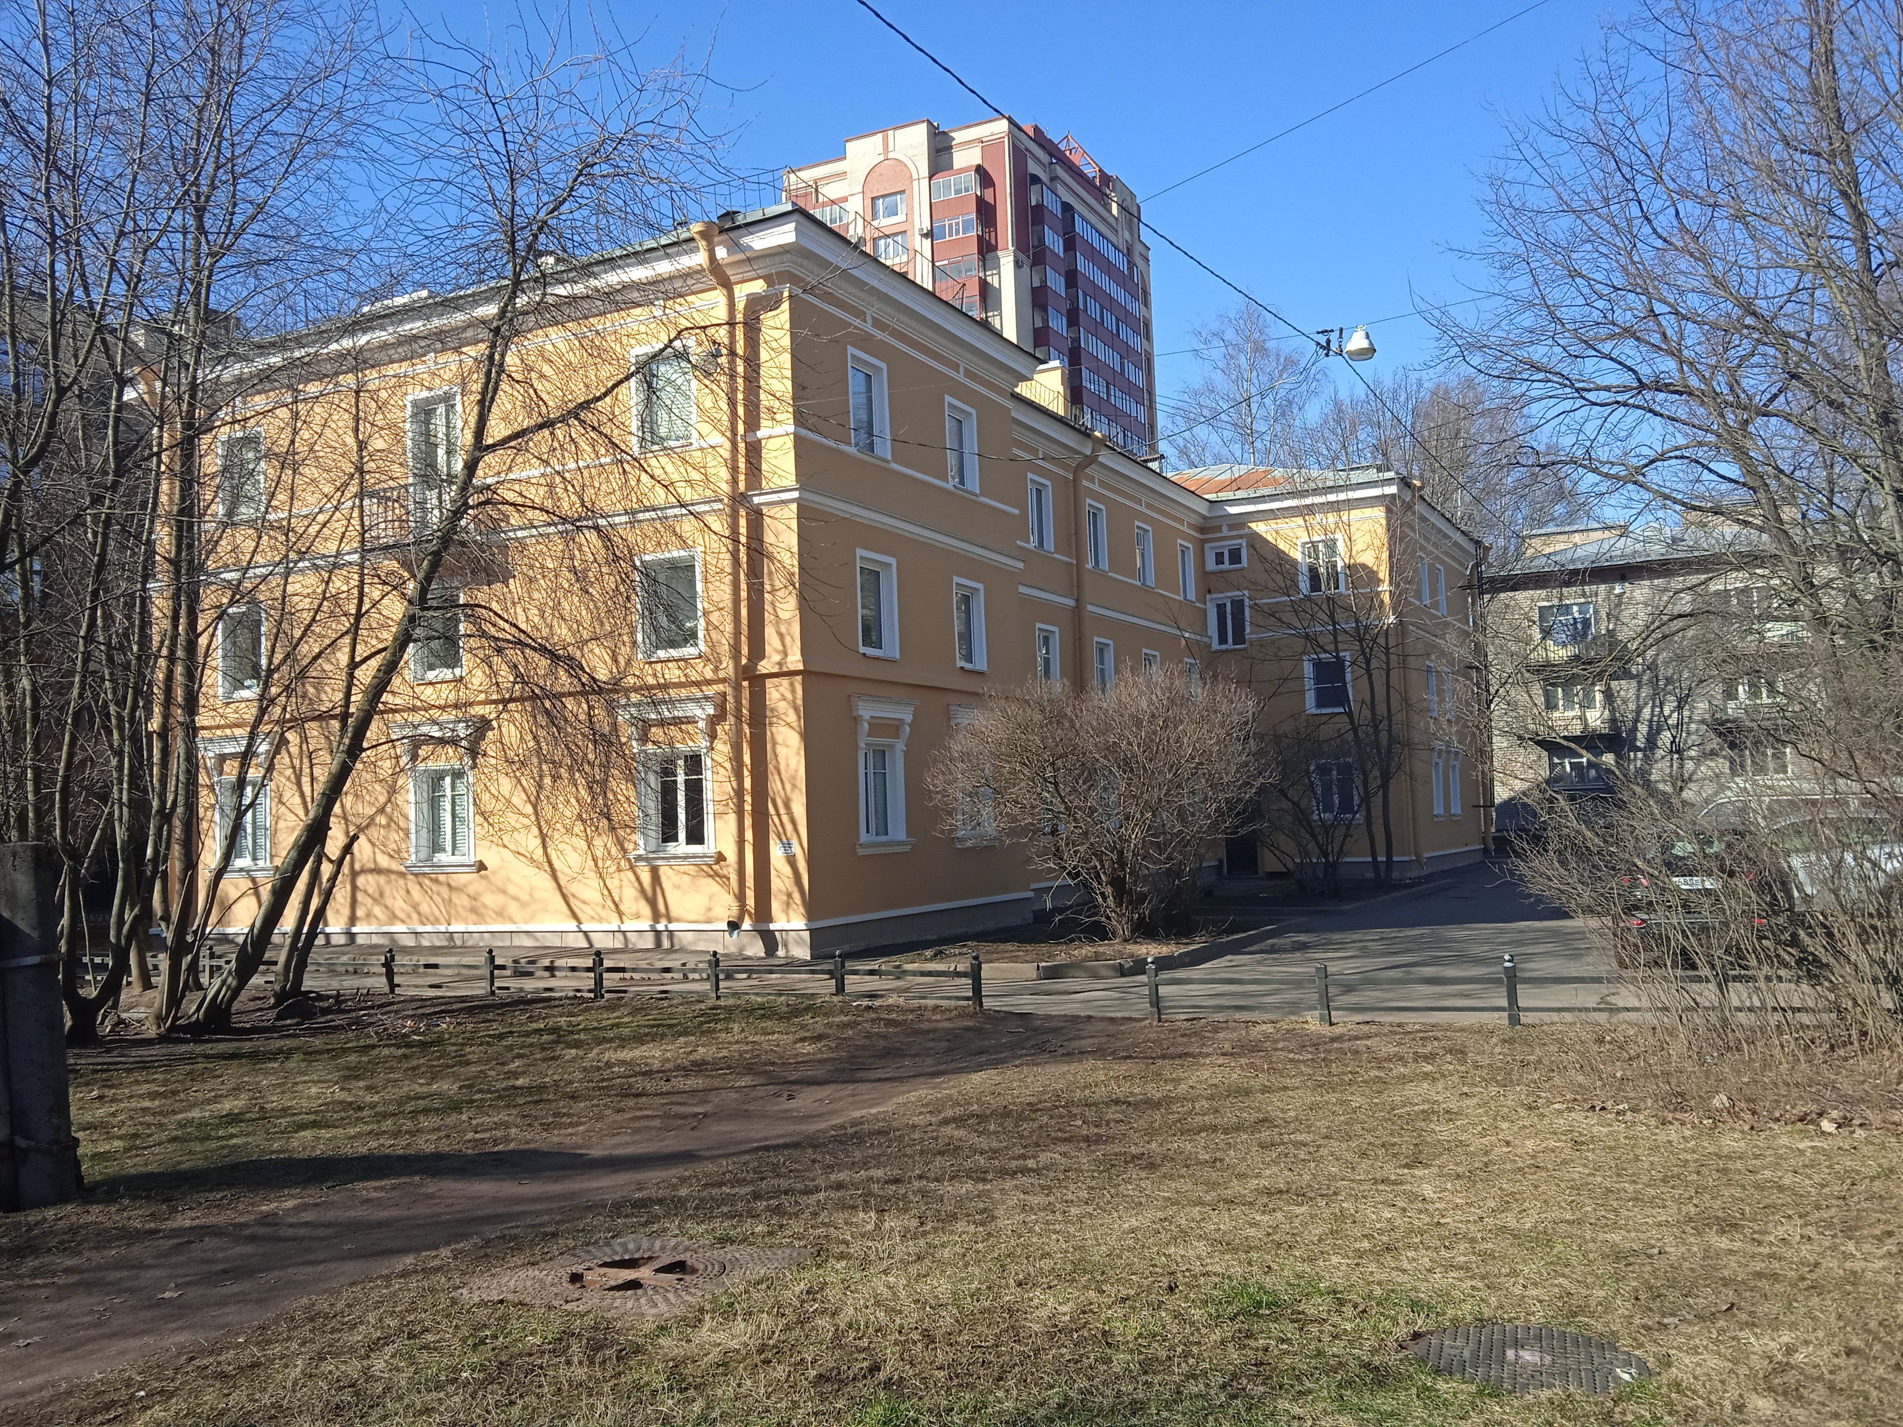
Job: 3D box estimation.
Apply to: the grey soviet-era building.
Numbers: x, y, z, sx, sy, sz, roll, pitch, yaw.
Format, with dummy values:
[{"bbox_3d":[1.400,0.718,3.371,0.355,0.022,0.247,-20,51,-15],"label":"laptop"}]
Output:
[{"bbox_3d":[31.121,-1.601,66.785,12.800,13.700,14.000,-4,-4,27],"label":"grey soviet-era building"}]

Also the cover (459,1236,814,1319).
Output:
[{"bbox_3d":[-1.168,2.068,5.607,1.000,0.050,1.000,-4,-4,27],"label":"cover"}]

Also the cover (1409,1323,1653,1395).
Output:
[{"bbox_3d":[1.652,1.881,4.420,0.635,0.050,0.635,-4,-4,27],"label":"cover"}]

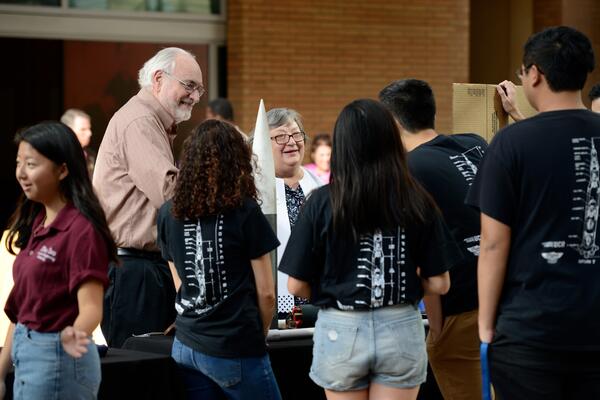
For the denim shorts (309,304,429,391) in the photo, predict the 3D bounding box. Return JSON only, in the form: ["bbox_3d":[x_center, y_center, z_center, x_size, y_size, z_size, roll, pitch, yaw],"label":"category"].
[{"bbox_3d":[0.214,0.465,6.350,0.370,0.280,0.270,0,1,-7],"label":"denim shorts"}]

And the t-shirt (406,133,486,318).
[{"bbox_3d":[0.508,0.079,6.750,0.480,0.640,0.330,-1,1,-37],"label":"t-shirt"}]

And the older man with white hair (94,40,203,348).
[{"bbox_3d":[-0.520,0.370,6.950,0.480,1.790,0.520,0,1,15],"label":"older man with white hair"}]

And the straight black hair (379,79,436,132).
[{"bbox_3d":[0.363,-0.319,6.750,0.170,0.190,0.210,-1,-10,-43],"label":"straight black hair"}]

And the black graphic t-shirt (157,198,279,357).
[{"bbox_3d":[-0.292,0.257,7.000,0.430,0.580,0.290,0,1,21],"label":"black graphic t-shirt"}]

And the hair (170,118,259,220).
[{"bbox_3d":[-0.299,-0.103,7.000,0.270,0.350,0.260,0,1,7],"label":"hair"}]

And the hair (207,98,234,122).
[{"bbox_3d":[-0.502,-0.573,12.800,0.190,0.170,0.160,0,1,22],"label":"hair"}]

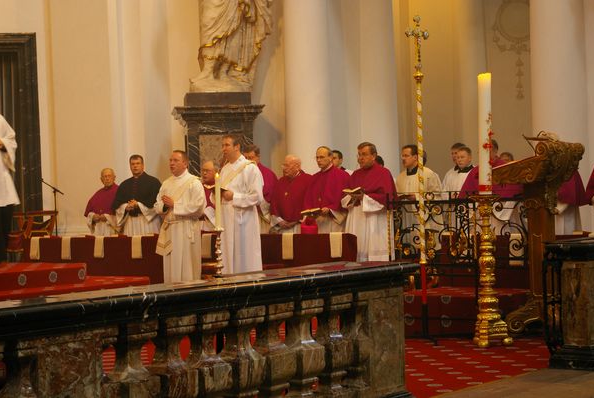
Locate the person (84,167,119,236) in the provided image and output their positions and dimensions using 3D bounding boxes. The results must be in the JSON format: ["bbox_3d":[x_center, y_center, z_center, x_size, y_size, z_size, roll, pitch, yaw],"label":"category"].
[{"bbox_3d":[-2.322,0.462,16.299,0.560,1.650,0.420,-2,0,18],"label":"person"}]

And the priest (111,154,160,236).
[{"bbox_3d":[-1.746,0.417,15.000,0.570,1.790,0.420,-1,0,7],"label":"priest"}]

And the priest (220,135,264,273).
[{"bbox_3d":[-0.548,0.283,13.699,0.460,1.850,0.540,-2,0,-40],"label":"priest"}]

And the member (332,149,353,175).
[{"bbox_3d":[0.519,0.363,15.001,0.530,1.780,0.400,-1,0,23],"label":"member"}]

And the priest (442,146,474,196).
[{"bbox_3d":[1.693,0.294,13.899,0.520,1.650,0.420,-2,0,28],"label":"priest"}]

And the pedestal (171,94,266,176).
[{"bbox_3d":[-0.915,-0.035,16.598,1.120,2.530,0.750,-2,0,-12],"label":"pedestal"}]

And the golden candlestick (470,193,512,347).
[{"bbox_3d":[1.618,0.583,11.500,0.320,1.280,0.310,-1,0,0],"label":"golden candlestick"}]

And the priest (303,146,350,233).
[{"bbox_3d":[0.316,0.370,13.600,0.540,1.780,0.440,-1,0,30],"label":"priest"}]

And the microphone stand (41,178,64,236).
[{"bbox_3d":[-2.964,0.532,16.699,0.500,1.570,0.400,-2,0,-30],"label":"microphone stand"}]

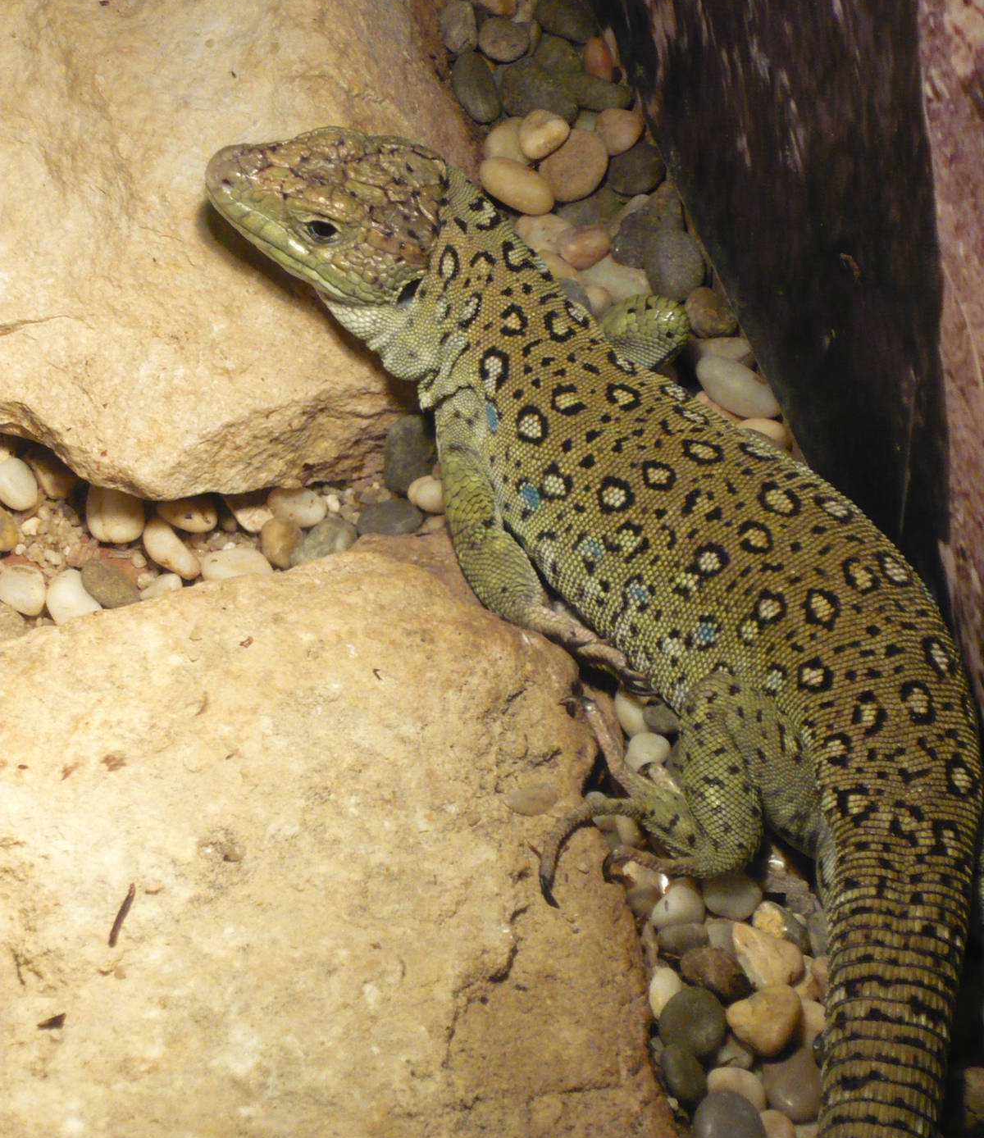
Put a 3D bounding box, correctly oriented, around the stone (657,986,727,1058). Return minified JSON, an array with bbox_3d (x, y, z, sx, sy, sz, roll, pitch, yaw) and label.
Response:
[{"bbox_3d":[0.045,0.101,0.843,0.015,0.010,0.019,-14,51,-8],"label":"stone"}]

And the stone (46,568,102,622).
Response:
[{"bbox_3d":[-0.097,0.007,0.884,0.013,0.009,0.018,-17,50,-14],"label":"stone"}]

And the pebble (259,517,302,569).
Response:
[{"bbox_3d":[-0.047,-0.006,0.839,0.009,0.008,0.014,-9,50,-4],"label":"pebble"}]

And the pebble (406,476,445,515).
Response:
[{"bbox_3d":[-0.015,-0.018,0.906,0.010,0.007,0.011,-26,53,-21],"label":"pebble"}]

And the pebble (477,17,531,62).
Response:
[{"bbox_3d":[0.004,-0.151,1.083,0.015,0.009,0.018,-16,49,-8],"label":"pebble"}]

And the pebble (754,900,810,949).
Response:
[{"bbox_3d":[0.063,0.077,0.820,0.010,0.007,0.015,-30,54,-24],"label":"pebble"}]

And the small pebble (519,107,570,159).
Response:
[{"bbox_3d":[0.013,-0.105,0.911,0.011,0.009,0.015,23,55,21],"label":"small pebble"}]

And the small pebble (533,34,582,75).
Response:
[{"bbox_3d":[0.016,-0.127,0.940,0.014,0.008,0.013,35,60,28],"label":"small pebble"}]

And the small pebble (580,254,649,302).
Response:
[{"bbox_3d":[0.029,-0.068,0.893,0.019,0.009,0.014,24,56,22],"label":"small pebble"}]

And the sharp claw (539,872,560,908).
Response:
[{"bbox_3d":[0.011,0.064,0.752,0.002,0.003,0.008,-28,72,-18],"label":"sharp claw"}]

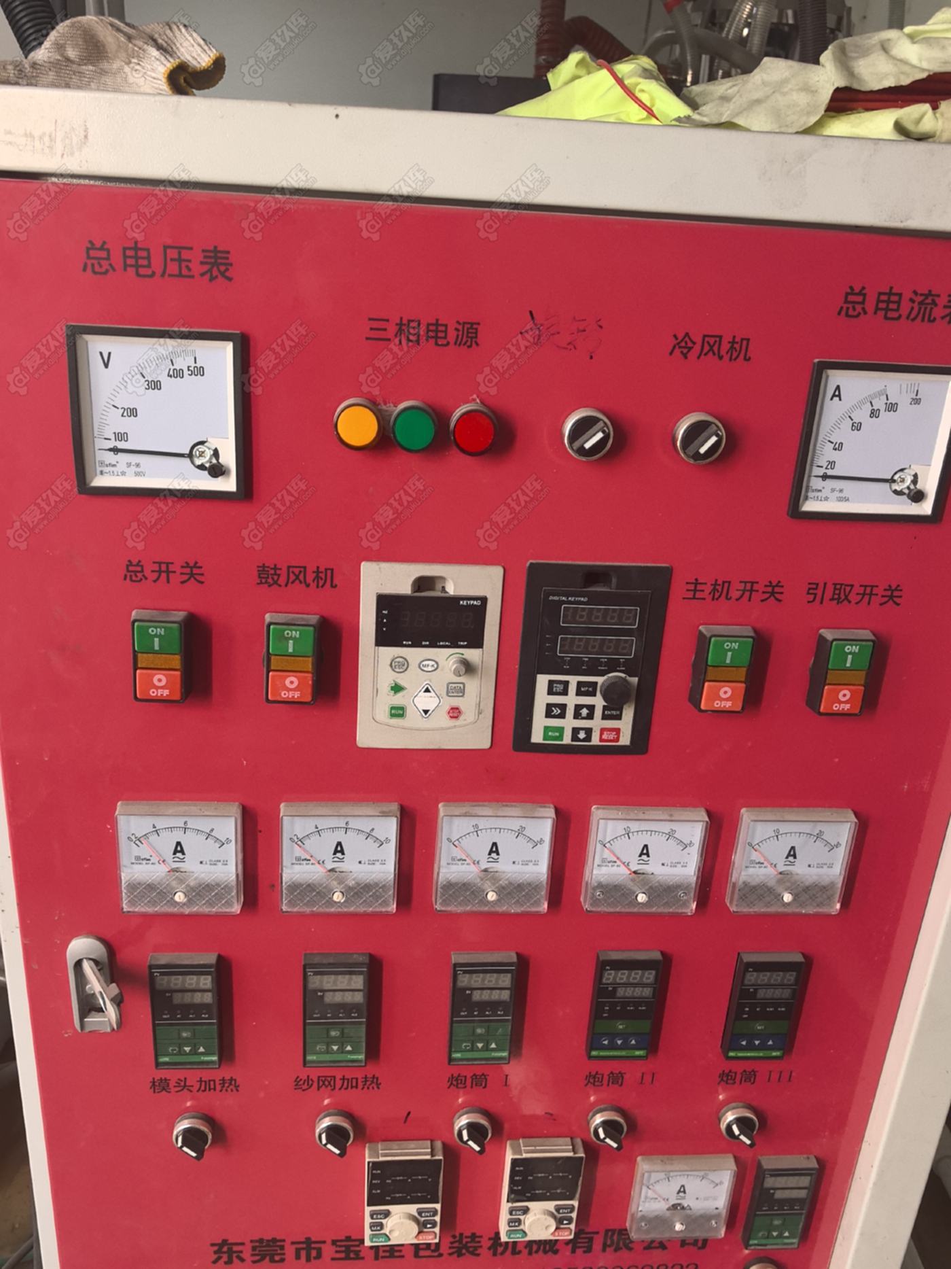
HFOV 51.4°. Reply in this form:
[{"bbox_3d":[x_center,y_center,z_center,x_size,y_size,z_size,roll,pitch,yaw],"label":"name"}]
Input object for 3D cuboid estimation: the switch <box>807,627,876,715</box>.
[{"bbox_3d":[0.247,0.026,0.667,0.031,0.055,0.021,2,21,-5],"label":"switch"}]

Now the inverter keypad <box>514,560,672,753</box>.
[{"bbox_3d":[0.077,0.020,0.654,0.094,0.136,0.017,2,21,-5],"label":"inverter keypad"}]

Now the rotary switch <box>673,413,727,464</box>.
[{"bbox_3d":[0.138,-0.118,0.603,0.030,0.030,0.023,2,20,-5],"label":"rotary switch"}]

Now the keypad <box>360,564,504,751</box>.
[{"bbox_3d":[-0.030,0.018,0.646,0.090,0.130,0.015,2,21,-5],"label":"keypad"}]

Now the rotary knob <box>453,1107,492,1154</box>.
[{"bbox_3d":[-0.002,0.394,0.781,0.029,0.029,0.024,2,20,-5],"label":"rotary knob"}]

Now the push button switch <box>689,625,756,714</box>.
[{"bbox_3d":[0.166,0.024,0.661,0.034,0.055,0.018,2,20,-5],"label":"push button switch"}]

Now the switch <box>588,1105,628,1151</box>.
[{"bbox_3d":[0.107,0.397,0.791,0.029,0.029,0.024,2,20,-5],"label":"switch"}]

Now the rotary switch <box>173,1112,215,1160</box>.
[{"bbox_3d":[-0.220,0.393,0.770,0.030,0.030,0.024,2,21,-5],"label":"rotary switch"}]

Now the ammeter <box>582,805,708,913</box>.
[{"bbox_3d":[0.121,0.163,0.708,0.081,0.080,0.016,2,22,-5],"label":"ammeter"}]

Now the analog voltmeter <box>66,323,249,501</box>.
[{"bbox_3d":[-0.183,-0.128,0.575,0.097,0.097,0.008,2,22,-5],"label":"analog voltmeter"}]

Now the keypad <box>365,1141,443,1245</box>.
[{"bbox_3d":[-0.058,0.455,0.801,0.061,0.093,0.021,2,20,-5],"label":"keypad"}]

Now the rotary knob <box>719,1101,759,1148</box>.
[{"bbox_3d":[0.218,0.403,0.808,0.030,0.030,0.024,2,21,-5],"label":"rotary knob"}]

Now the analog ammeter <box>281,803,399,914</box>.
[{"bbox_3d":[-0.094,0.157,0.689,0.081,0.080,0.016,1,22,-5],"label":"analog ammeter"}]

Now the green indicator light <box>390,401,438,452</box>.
[{"bbox_3d":[-0.037,-0.124,0.590,0.029,0.029,0.017,2,20,-5],"label":"green indicator light"}]

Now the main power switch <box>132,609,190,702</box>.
[{"bbox_3d":[-0.199,0.014,0.628,0.031,0.055,0.021,2,21,-5],"label":"main power switch"}]

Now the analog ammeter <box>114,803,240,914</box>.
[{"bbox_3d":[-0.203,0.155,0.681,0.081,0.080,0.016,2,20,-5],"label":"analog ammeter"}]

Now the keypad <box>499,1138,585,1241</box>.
[{"bbox_3d":[0.055,0.464,0.821,0.061,0.097,0.019,1,22,-5],"label":"keypad"}]

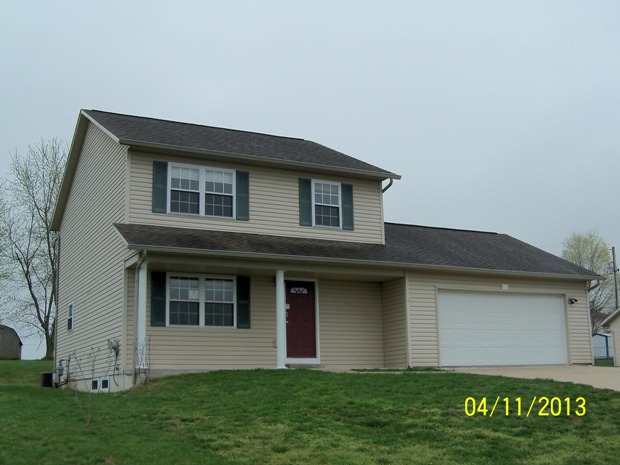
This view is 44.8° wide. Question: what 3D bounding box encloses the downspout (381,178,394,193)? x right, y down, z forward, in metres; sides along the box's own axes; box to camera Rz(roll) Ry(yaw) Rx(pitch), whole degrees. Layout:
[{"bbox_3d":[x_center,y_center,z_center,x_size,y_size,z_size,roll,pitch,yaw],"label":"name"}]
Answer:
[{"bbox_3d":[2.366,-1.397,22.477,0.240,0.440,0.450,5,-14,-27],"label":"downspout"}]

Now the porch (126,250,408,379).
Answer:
[{"bbox_3d":[-0.903,2.194,19.358,7.480,2.950,1.350,5,-14,-27],"label":"porch"}]

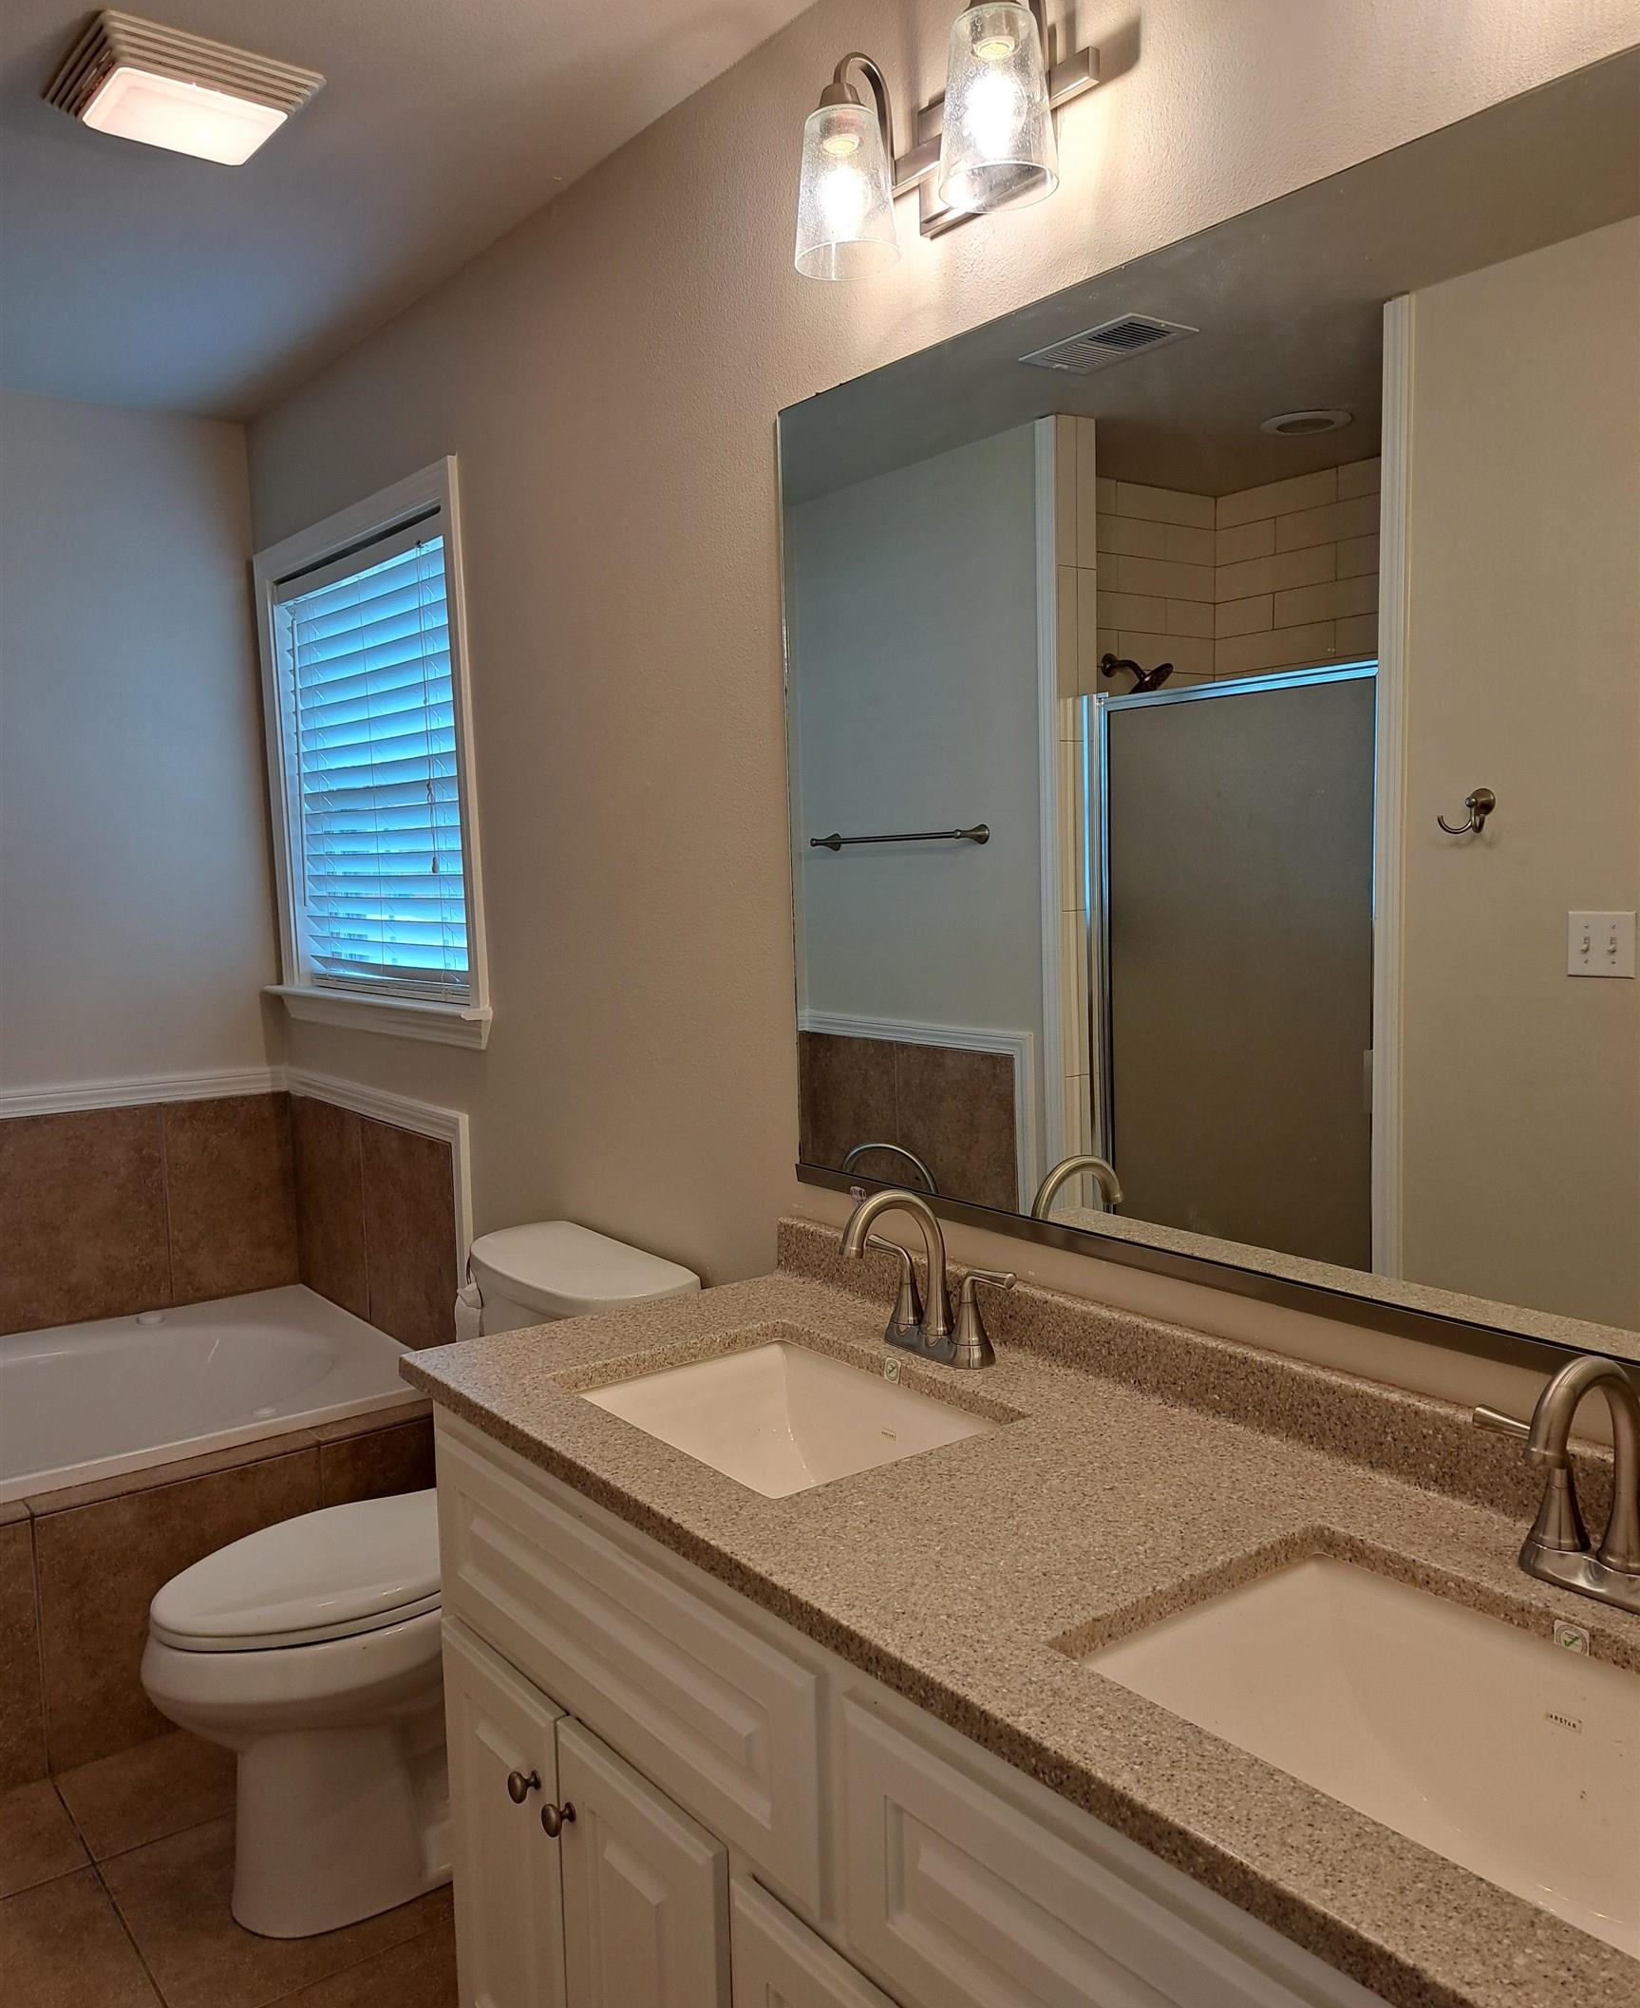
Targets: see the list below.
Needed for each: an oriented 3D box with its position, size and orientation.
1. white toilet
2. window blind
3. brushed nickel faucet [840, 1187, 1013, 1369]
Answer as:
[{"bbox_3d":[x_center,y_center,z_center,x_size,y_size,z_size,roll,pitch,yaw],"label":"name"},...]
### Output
[{"bbox_3d":[-0.582,0.817,2.179,0.720,0.826,0.445,-5,7,-36],"label":"white toilet"},{"bbox_3d":[-0.888,-0.459,3.077,0.065,0.900,0.880,-5,7,-38],"label":"window blind"},{"bbox_3d":[0.085,0.292,1.635,0.172,0.190,0.238,-5,7,-38],"label":"brushed nickel faucet"}]

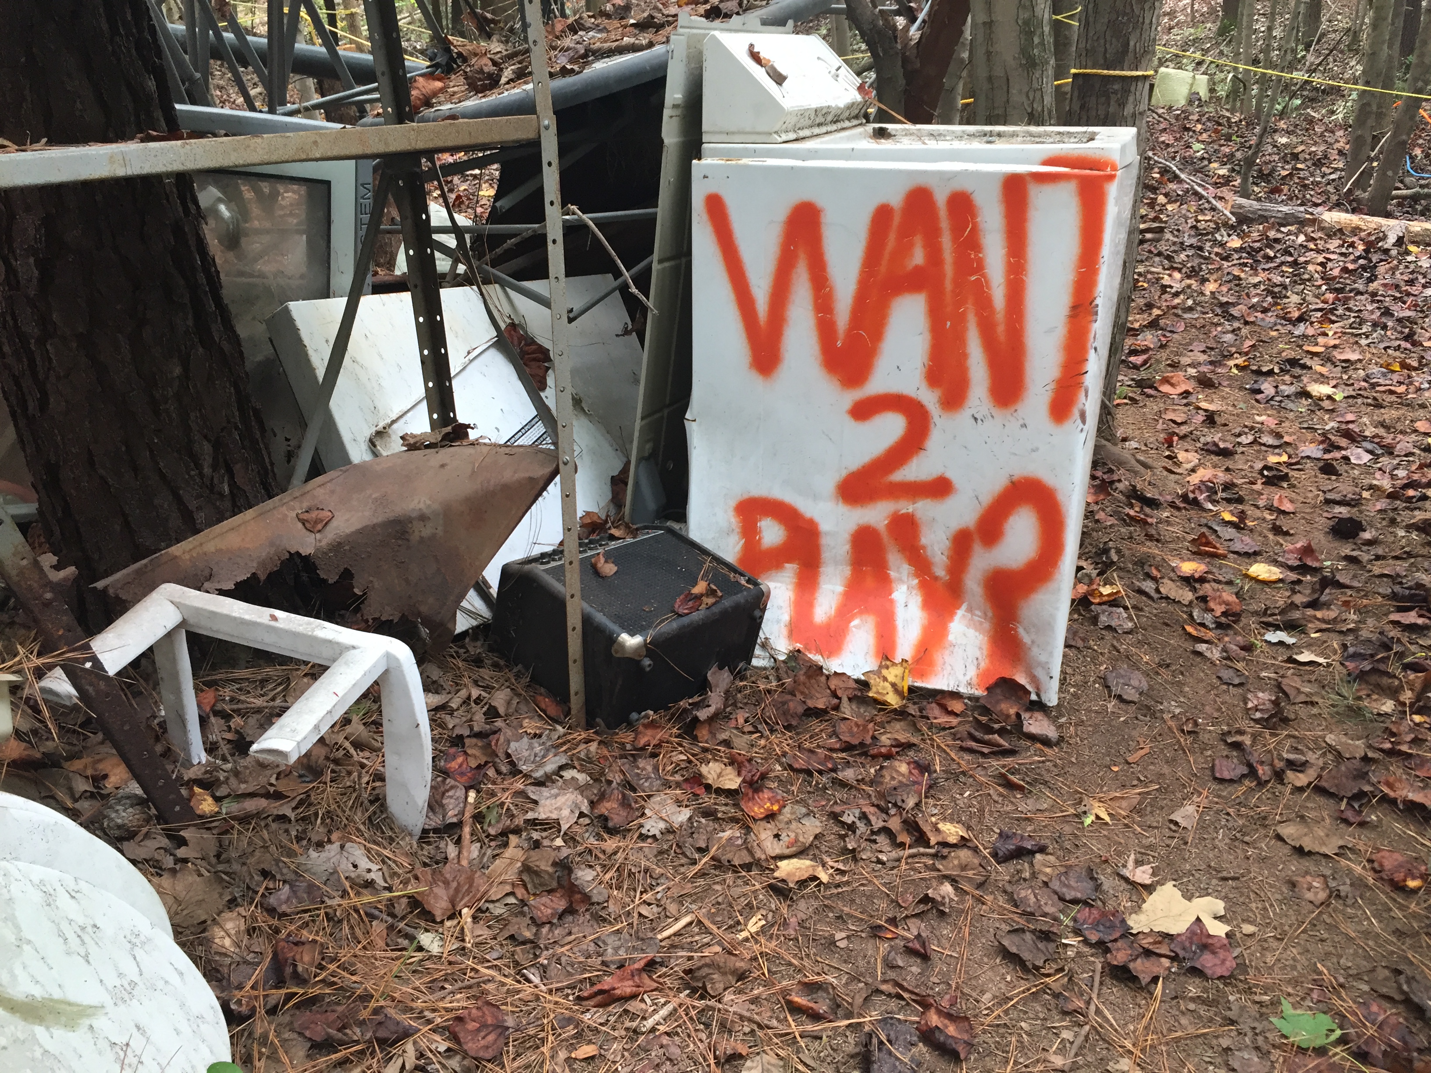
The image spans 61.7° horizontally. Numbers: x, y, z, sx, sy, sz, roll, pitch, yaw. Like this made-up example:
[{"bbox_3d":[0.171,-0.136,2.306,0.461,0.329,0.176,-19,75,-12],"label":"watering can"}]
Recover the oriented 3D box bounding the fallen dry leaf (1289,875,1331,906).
[{"bbox_3d":[0.800,0.471,1.613,0.050,0.012,0.056,12,27,24],"label":"fallen dry leaf"}]

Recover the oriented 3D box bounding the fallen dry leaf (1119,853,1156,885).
[{"bbox_3d":[0.573,0.449,1.612,0.046,0.020,0.043,20,30,38],"label":"fallen dry leaf"}]

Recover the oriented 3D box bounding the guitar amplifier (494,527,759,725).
[{"bbox_3d":[-0.143,0.137,2.093,0.326,0.186,0.338,34,34,32],"label":"guitar amplifier"}]

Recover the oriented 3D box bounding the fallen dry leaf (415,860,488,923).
[{"bbox_3d":[-0.361,0.468,1.610,0.083,0.020,0.108,-21,32,-38],"label":"fallen dry leaf"}]

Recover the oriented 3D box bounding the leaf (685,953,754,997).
[{"bbox_3d":[0.007,0.522,1.435,0.072,0.025,0.053,-13,27,-28],"label":"leaf"}]

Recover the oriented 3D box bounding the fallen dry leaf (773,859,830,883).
[{"bbox_3d":[0.115,0.457,1.641,0.078,0.015,0.038,-2,25,-4],"label":"fallen dry leaf"}]

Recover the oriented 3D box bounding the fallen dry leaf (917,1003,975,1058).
[{"bbox_3d":[0.261,0.560,1.353,0.060,0.027,0.048,14,26,32],"label":"fallen dry leaf"}]

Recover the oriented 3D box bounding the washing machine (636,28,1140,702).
[{"bbox_3d":[0.393,-0.368,2.265,0.655,1.084,0.675,7,23,18],"label":"washing machine"}]

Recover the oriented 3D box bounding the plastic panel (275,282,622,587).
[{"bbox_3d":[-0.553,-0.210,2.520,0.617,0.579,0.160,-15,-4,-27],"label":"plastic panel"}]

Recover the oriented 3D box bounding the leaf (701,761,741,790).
[{"bbox_3d":[0.009,0.370,1.849,0.060,0.020,0.046,3,22,9],"label":"leaf"}]

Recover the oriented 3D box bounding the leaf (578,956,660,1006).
[{"bbox_3d":[-0.110,0.531,1.411,0.109,0.028,0.042,-13,26,-28],"label":"leaf"}]

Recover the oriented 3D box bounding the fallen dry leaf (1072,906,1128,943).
[{"bbox_3d":[0.487,0.490,1.517,0.065,0.020,0.057,-10,25,-22],"label":"fallen dry leaf"}]

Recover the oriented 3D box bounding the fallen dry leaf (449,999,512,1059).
[{"bbox_3d":[-0.266,0.570,1.389,0.060,0.020,0.070,-19,31,-35],"label":"fallen dry leaf"}]

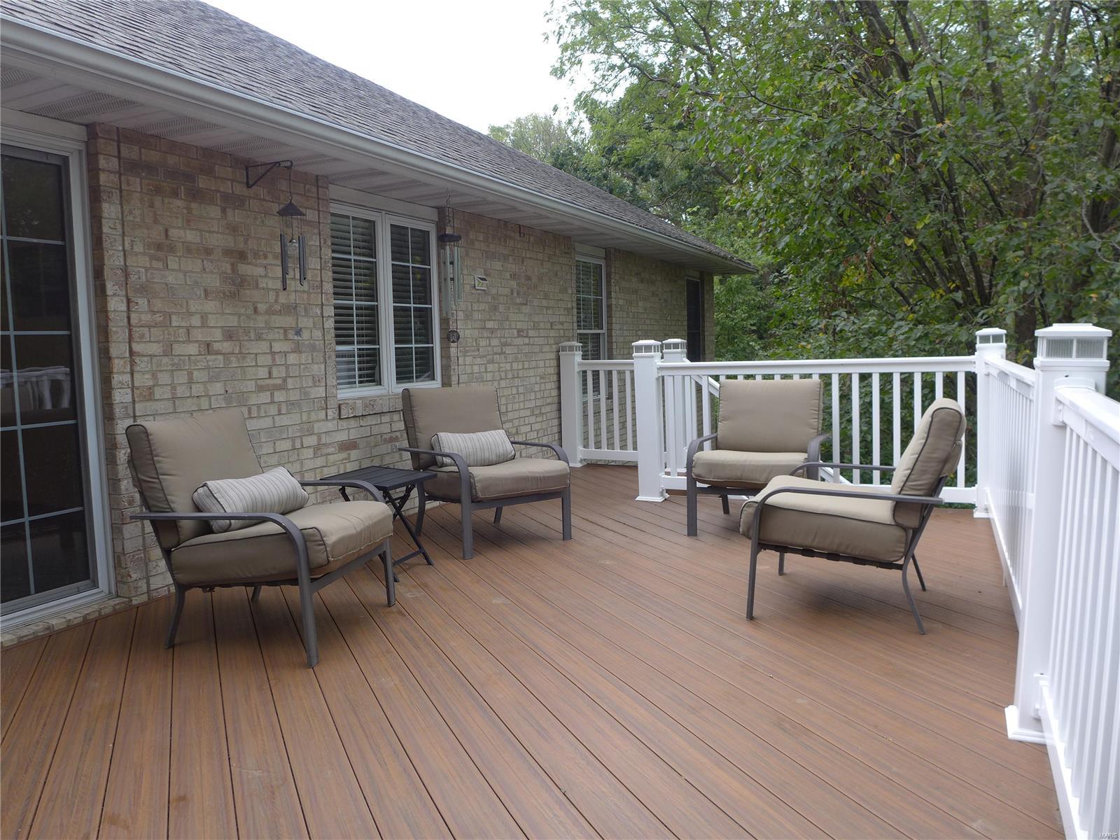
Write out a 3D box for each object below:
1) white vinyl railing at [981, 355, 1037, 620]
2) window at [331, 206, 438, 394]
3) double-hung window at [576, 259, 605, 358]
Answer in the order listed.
[{"bbox_3d":[2.138,0.221,3.660,0.090,0.945,2.960,3,7,26],"label":"white vinyl railing"},{"bbox_3d":[-1.178,-0.771,5.168,0.100,1.192,1.180,3,7,26],"label":"window"},{"bbox_3d":[0.264,-0.940,8.052,0.100,1.450,0.880,3,7,26],"label":"double-hung window"}]

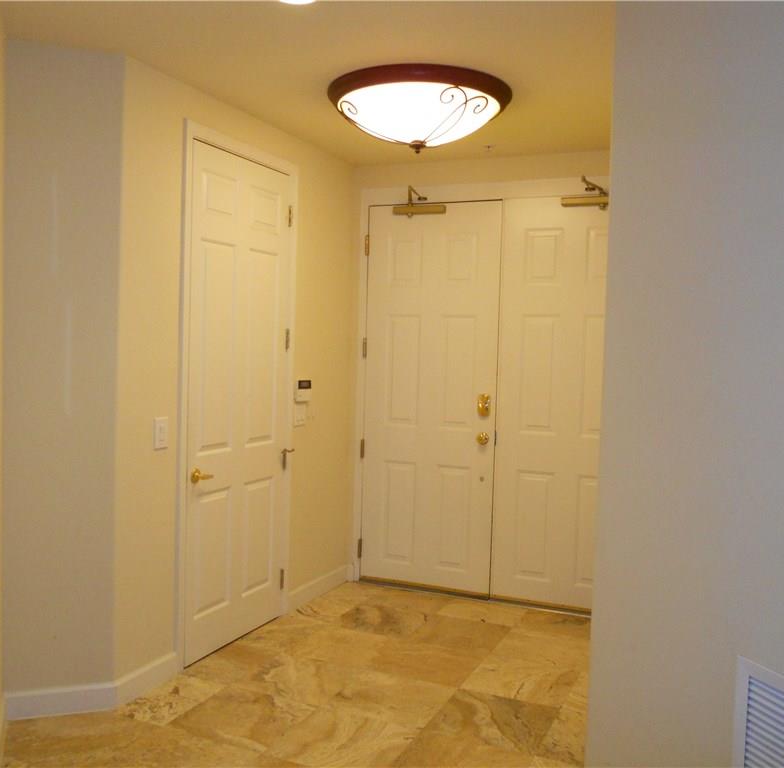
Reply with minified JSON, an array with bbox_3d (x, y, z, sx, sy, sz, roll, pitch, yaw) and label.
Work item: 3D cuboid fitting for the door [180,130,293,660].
[{"bbox_3d":[-0.774,0.094,4.198,0.050,2.440,0.853,3,3,23],"label":"door"}]

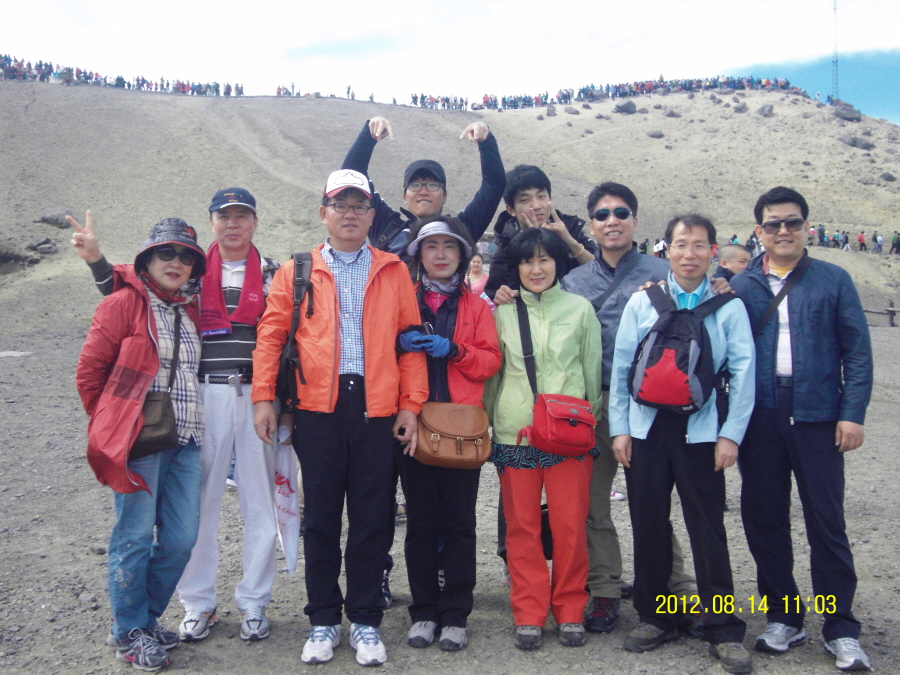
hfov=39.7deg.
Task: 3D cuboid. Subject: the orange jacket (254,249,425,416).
[{"bbox_3d":[-0.404,-0.026,4.560,0.620,0.610,0.310,-1,4,-5],"label":"orange jacket"}]

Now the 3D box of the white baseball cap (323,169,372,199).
[{"bbox_3d":[-0.366,-0.551,4.480,0.178,0.120,0.265,-1,4,-6],"label":"white baseball cap"}]

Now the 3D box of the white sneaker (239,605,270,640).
[{"bbox_3d":[-0.760,1.088,4.850,0.108,0.110,0.285,-1,4,-9],"label":"white sneaker"}]

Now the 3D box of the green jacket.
[{"bbox_3d":[0.358,0.100,4.780,0.460,0.600,0.280,0,4,3],"label":"green jacket"}]

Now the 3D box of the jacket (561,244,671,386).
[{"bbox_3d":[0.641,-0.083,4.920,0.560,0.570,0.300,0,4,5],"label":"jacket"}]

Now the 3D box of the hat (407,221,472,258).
[{"bbox_3d":[-0.039,-0.366,4.660,0.235,0.125,0.220,0,4,1],"label":"hat"}]

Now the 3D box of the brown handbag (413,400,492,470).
[{"bbox_3d":[0.009,0.352,4.460,0.275,0.225,0.120,4,-5,-12],"label":"brown handbag"}]

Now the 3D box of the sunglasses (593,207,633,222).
[{"bbox_3d":[0.631,-0.476,4.830,0.146,0.048,0.140,-4,3,9],"label":"sunglasses"}]

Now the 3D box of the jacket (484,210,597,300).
[{"bbox_3d":[0.377,-0.149,5.030,0.500,0.740,0.380,0,2,-1],"label":"jacket"}]

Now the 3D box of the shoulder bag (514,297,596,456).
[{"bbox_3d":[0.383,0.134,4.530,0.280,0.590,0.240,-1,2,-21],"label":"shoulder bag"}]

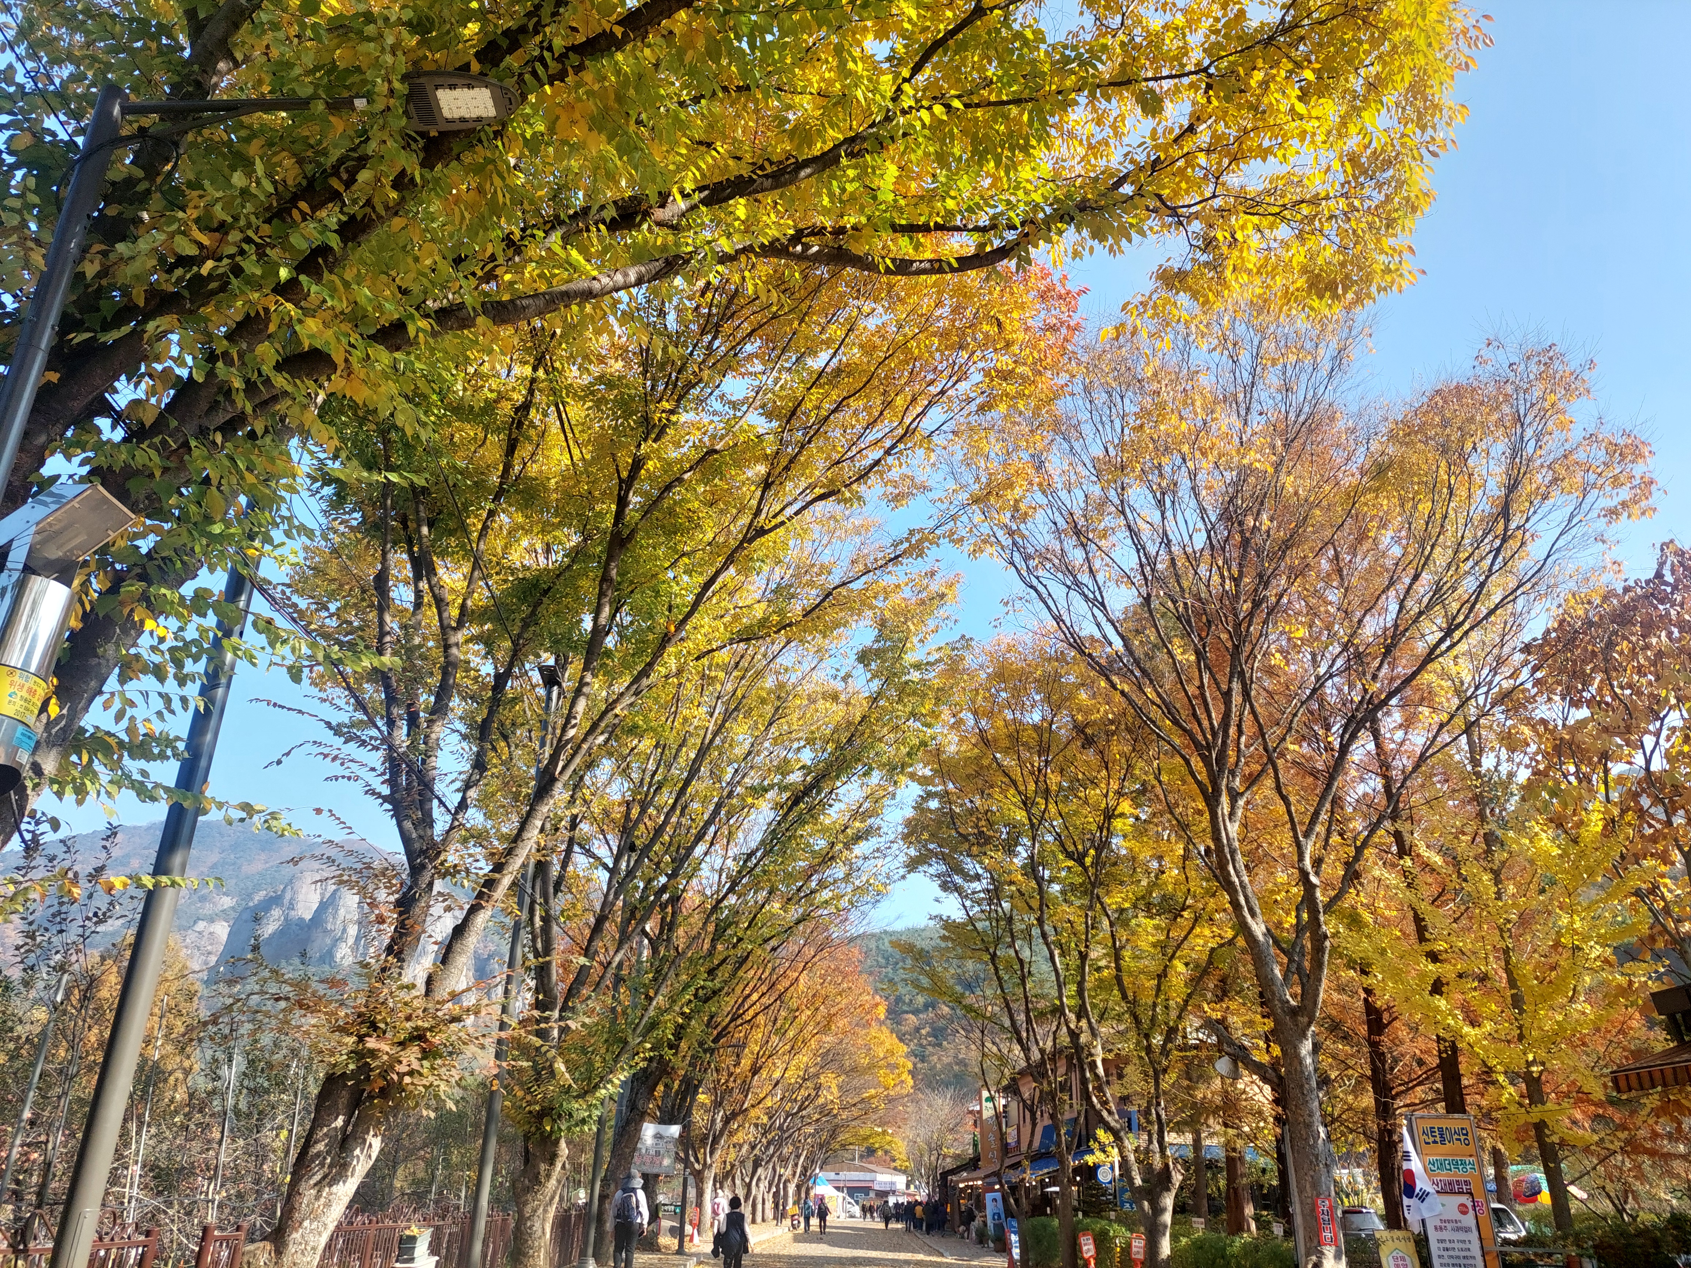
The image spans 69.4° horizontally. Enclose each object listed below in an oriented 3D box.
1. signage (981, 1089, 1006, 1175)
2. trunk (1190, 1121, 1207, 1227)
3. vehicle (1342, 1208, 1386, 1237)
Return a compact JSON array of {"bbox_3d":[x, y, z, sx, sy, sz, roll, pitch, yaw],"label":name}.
[{"bbox_3d":[6.267,21.190,51.958,0.980,3.200,0.250,1,-24,2],"label":"signage"},{"bbox_3d":[8.754,13.416,30.286,0.320,2.600,0.320,0,-24,5],"label":"trunk"},{"bbox_3d":[16.133,19.066,38.496,1.850,1.680,4.600,-5,-25,16],"label":"vehicle"}]

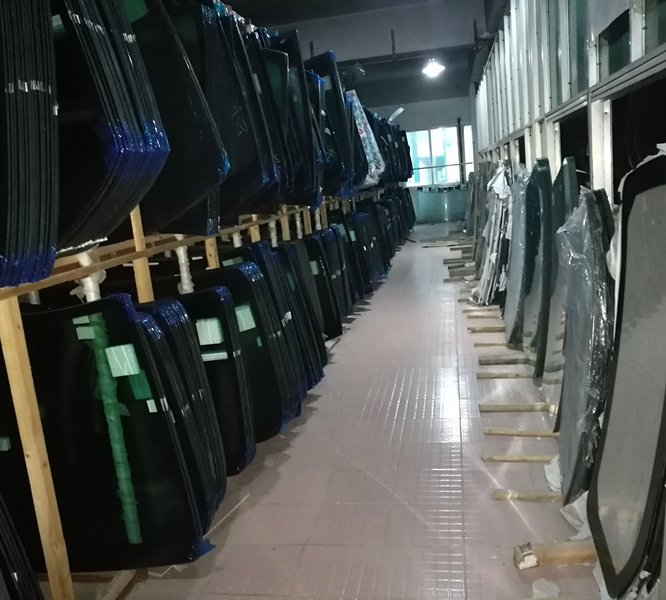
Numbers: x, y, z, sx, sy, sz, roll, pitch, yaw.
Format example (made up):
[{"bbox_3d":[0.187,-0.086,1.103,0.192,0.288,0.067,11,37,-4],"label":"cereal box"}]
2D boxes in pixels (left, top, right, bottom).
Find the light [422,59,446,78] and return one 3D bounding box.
[{"bbox_3d":[1.742,-3.991,10.781,0.400,0.270,0.400,-4,11,12],"label":"light"}]

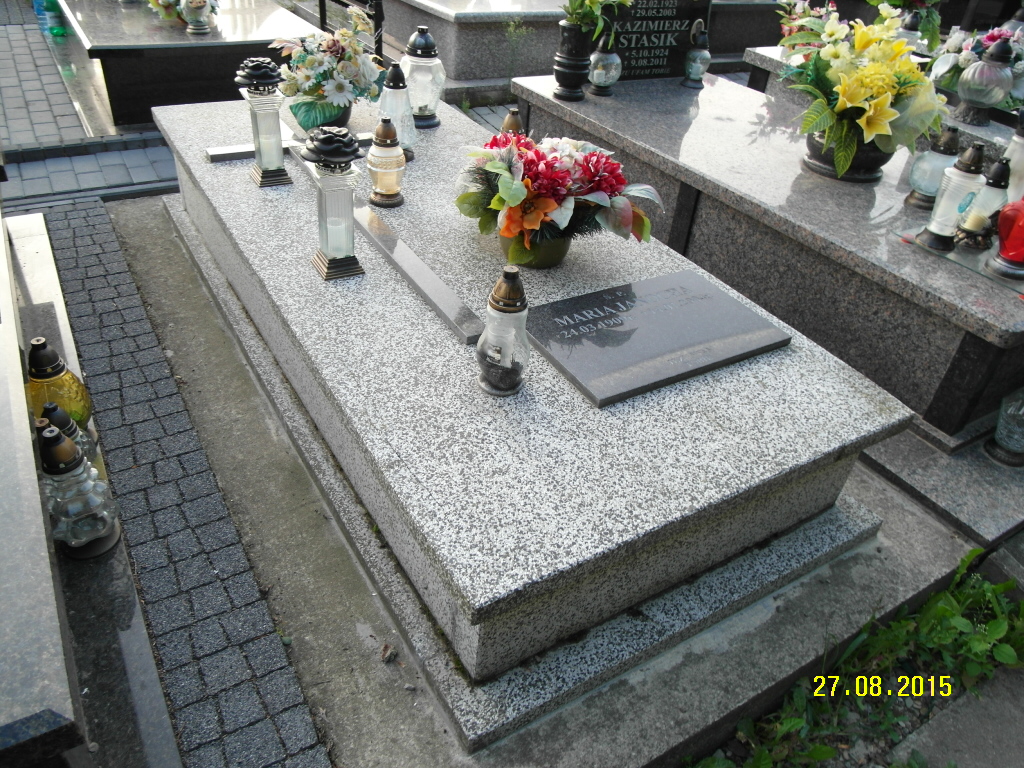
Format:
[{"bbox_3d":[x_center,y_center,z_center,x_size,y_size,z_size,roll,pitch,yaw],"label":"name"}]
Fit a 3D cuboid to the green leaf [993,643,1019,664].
[{"bbox_3d":[0.890,0.486,1.280,0.036,0.014,0.044,-22,43,-35],"label":"green leaf"}]

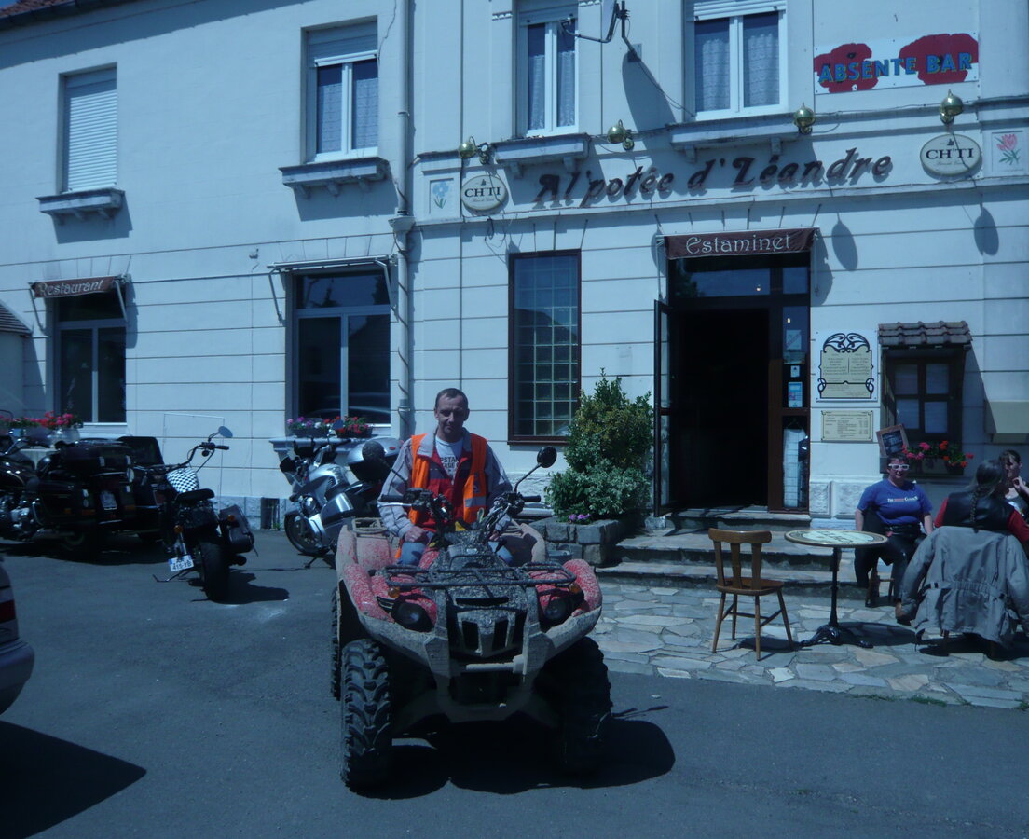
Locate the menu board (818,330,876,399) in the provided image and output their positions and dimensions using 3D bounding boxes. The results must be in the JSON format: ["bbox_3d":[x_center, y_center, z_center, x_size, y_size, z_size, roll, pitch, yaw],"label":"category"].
[{"bbox_3d":[3.571,-0.572,9.745,0.594,0.753,0.030,0,0,19],"label":"menu board"}]

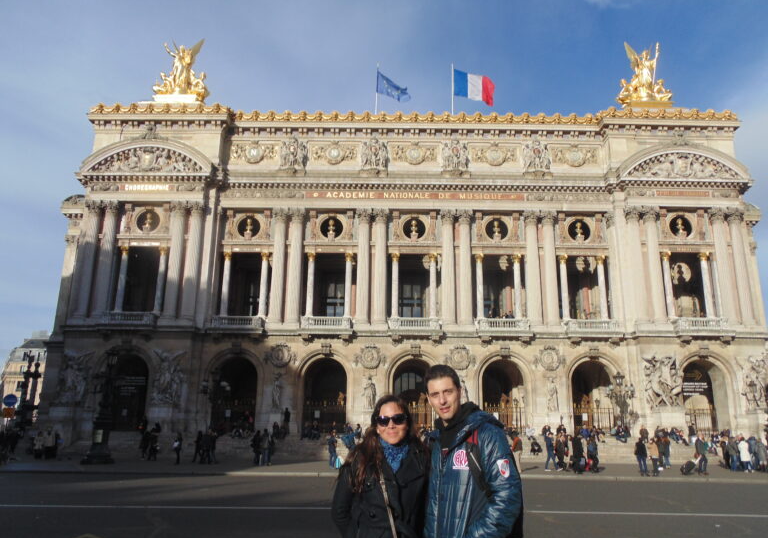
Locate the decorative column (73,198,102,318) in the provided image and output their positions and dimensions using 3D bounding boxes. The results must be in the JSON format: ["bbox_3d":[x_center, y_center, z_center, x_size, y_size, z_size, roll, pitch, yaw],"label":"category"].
[{"bbox_3d":[-24.707,-0.951,49.774,1.220,10.067,1.220,1,-14,0],"label":"decorative column"}]

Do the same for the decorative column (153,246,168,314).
[{"bbox_3d":[-18.299,0.902,49.296,0.700,5.696,0.700,1,-14,0],"label":"decorative column"}]

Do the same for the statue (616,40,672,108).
[{"bbox_3d":[25.743,-19.189,59.093,5.000,7.343,3.500,1,-14,1],"label":"statue"}]

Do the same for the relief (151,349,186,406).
[{"bbox_3d":[-16.420,8.280,45.638,2.738,4.278,1.400,1,-14,0],"label":"relief"}]

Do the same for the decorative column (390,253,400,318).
[{"bbox_3d":[1.001,1.369,51.017,0.700,5.583,0.700,1,-14,0],"label":"decorative column"}]

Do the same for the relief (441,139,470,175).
[{"bbox_3d":[6.667,-10.258,55.278,2.679,3.704,0.900,1,-15,1],"label":"relief"}]

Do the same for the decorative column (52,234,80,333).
[{"bbox_3d":[-32.003,1.379,60.356,1.400,10.288,1.300,1,-15,1],"label":"decorative column"}]

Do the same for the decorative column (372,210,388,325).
[{"bbox_3d":[-0.283,-0.190,50.524,1.250,9.973,1.250,1,-14,0],"label":"decorative column"}]

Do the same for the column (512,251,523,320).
[{"bbox_3d":[11.393,1.433,51.031,0.700,5.627,0.700,1,-14,0],"label":"column"}]

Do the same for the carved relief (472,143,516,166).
[{"bbox_3d":[10.098,-10.401,54.730,3.900,2.230,0.400,1,-14,1],"label":"carved relief"}]

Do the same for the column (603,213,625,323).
[{"bbox_3d":[19.662,-0.195,50.950,1.200,9.744,1.150,1,-14,0],"label":"column"}]

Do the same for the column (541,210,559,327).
[{"bbox_3d":[14.552,-0.104,52.823,1.300,10.100,1.300,1,-15,0],"label":"column"}]

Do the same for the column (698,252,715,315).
[{"bbox_3d":[26.944,1.316,49.961,0.740,5.696,0.740,1,-14,1],"label":"column"}]

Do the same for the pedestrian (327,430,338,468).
[{"bbox_3d":[-2.276,7.992,26.573,0.520,1.657,0.420,10,-17,-33],"label":"pedestrian"}]

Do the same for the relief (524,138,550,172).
[{"bbox_3d":[14.128,-10.482,55.564,2.450,3.300,0.800,1,-15,0],"label":"relief"}]

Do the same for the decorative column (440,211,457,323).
[{"bbox_3d":[5.575,-0.147,51.618,1.250,10.211,1.250,1,-14,1],"label":"decorative column"}]

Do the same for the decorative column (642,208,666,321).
[{"bbox_3d":[22.367,-0.372,49.207,1.250,9.771,1.250,1,-14,0],"label":"decorative column"}]

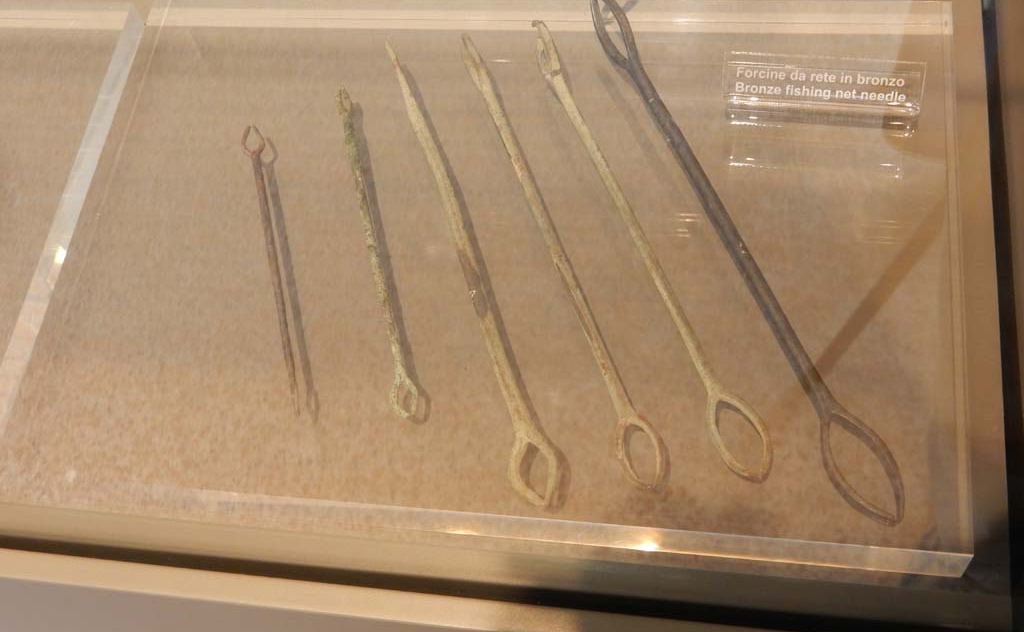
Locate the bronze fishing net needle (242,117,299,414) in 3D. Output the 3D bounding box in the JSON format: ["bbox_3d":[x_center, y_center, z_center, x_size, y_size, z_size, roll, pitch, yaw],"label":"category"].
[{"bbox_3d":[-0.082,-0.018,0.434,0.009,0.006,0.118,-15,60,1],"label":"bronze fishing net needle"}]

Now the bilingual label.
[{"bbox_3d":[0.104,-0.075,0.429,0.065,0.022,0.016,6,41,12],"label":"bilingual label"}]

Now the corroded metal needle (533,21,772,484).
[{"bbox_3d":[0.041,-0.030,0.420,0.015,0.007,0.191,-20,60,-2],"label":"corroded metal needle"}]

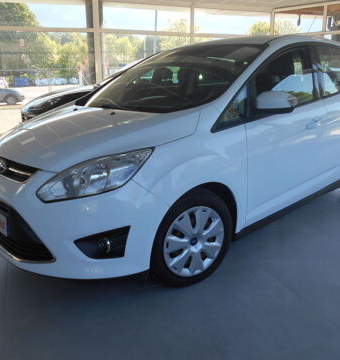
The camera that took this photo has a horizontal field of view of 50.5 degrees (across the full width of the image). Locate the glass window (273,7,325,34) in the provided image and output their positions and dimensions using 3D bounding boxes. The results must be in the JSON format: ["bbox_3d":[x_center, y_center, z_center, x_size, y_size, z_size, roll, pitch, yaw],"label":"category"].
[{"bbox_3d":[3.571,-4.423,10.041,0.060,0.670,1.740,-10,18,-30],"label":"glass window"}]

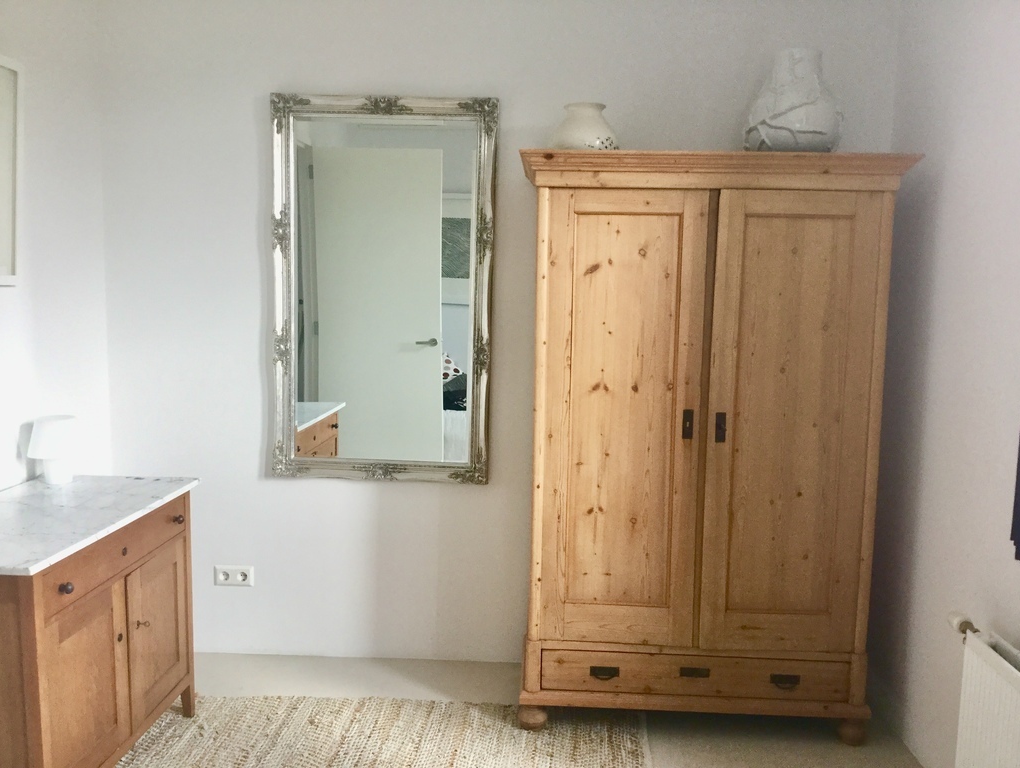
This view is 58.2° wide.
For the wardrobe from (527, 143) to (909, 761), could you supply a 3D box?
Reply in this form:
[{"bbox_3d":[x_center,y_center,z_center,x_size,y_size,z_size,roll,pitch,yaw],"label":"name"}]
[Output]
[{"bbox_3d":[0.600,0.200,3.023,1.155,1.803,0.580,1,6,3],"label":"wardrobe"}]

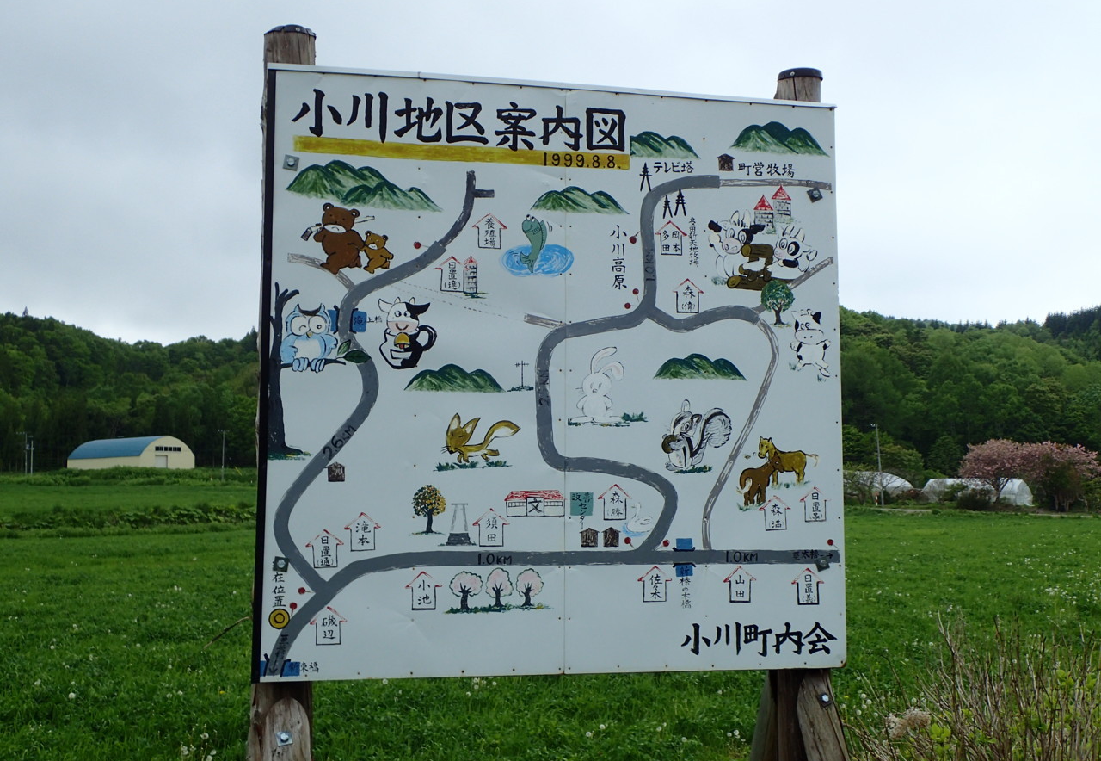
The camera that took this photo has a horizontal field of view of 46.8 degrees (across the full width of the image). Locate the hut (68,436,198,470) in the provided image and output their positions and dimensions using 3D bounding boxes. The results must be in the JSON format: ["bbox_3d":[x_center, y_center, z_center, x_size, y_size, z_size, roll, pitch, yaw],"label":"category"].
[{"bbox_3d":[-82.999,14.949,251.551,27.493,6.889,11.714,-5,-8,42],"label":"hut"}]

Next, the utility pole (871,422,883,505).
[{"bbox_3d":[38.775,10.005,150.481,0.700,9.639,0.350,-3,-6,0],"label":"utility pole"}]

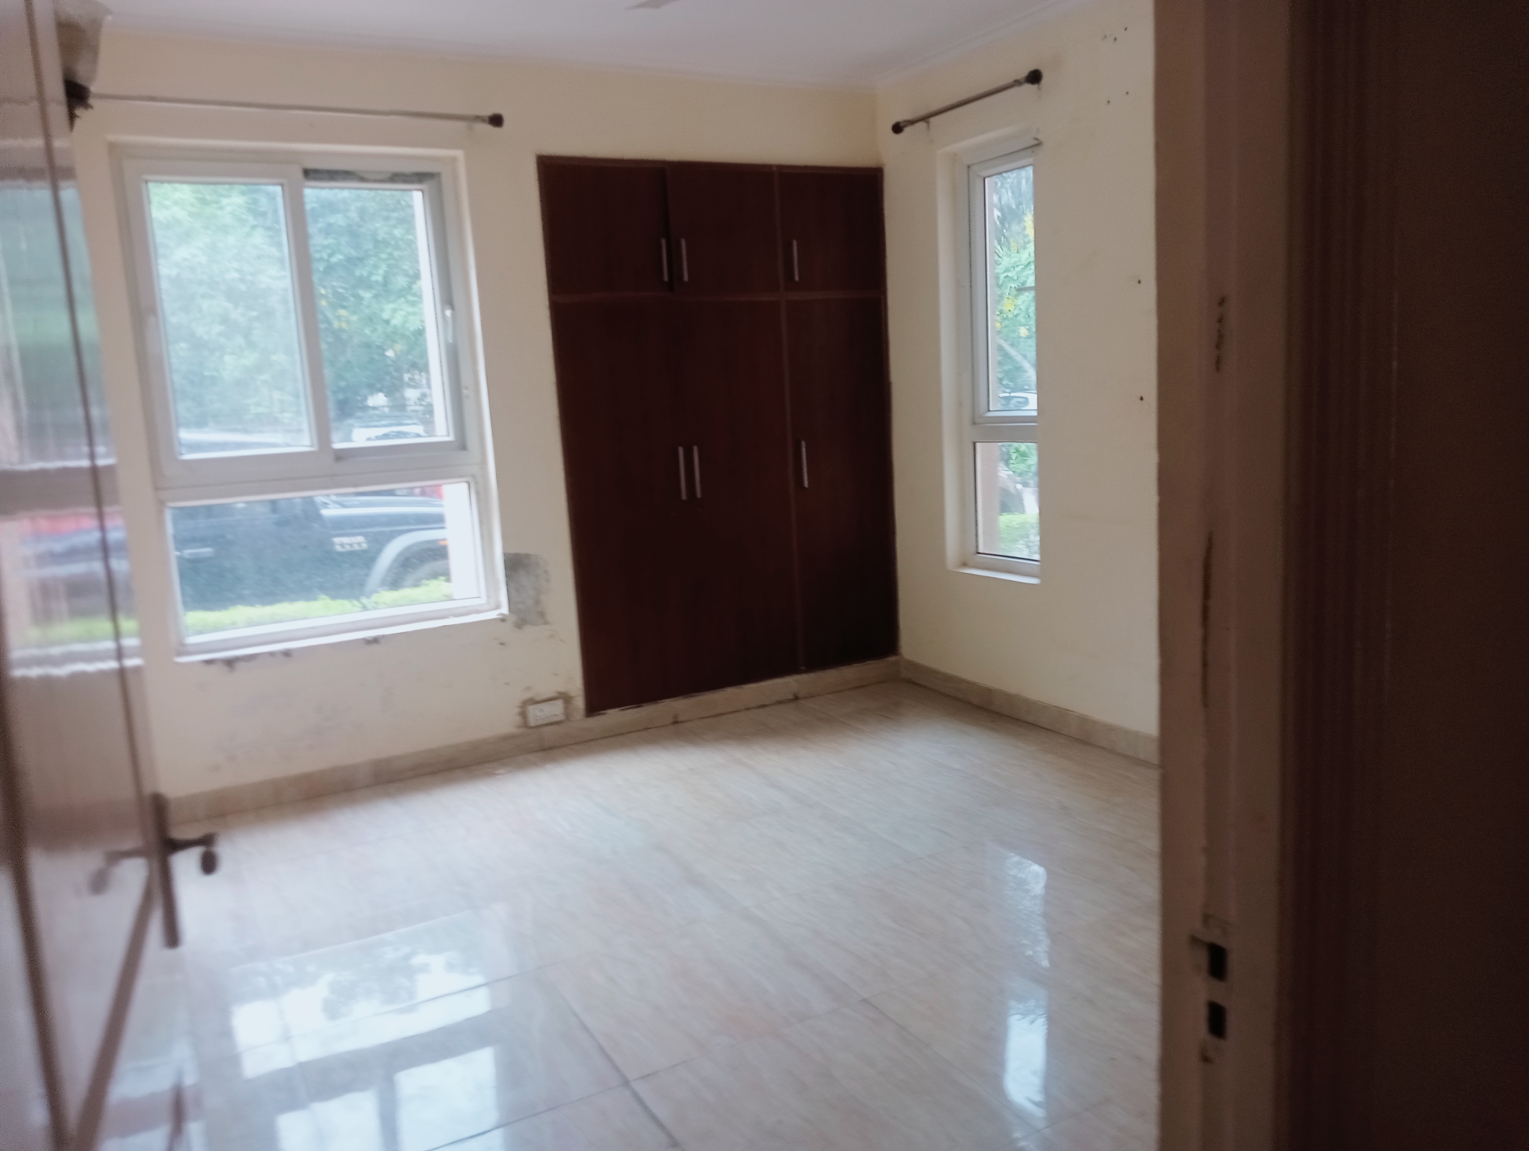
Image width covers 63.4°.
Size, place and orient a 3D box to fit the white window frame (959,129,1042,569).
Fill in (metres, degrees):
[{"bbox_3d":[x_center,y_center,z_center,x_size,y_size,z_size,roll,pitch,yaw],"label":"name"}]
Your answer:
[{"bbox_3d":[0.991,-0.838,4.938,0.080,1.670,0.540,-8,11,-28],"label":"white window frame"}]

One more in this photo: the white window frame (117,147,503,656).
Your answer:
[{"bbox_3d":[-1.621,-0.639,4.556,1.180,1.725,0.090,-8,11,-28],"label":"white window frame"}]

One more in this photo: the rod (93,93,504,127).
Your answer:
[{"bbox_3d":[-1.591,-1.608,4.269,1.390,0.055,0.090,-8,11,-28],"label":"rod"}]

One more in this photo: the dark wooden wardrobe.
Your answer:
[{"bbox_3d":[-0.242,-0.645,5.476,1.555,2.197,0.510,-8,11,-28],"label":"dark wooden wardrobe"}]

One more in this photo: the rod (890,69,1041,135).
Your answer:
[{"bbox_3d":[0.773,-1.827,4.840,0.085,0.065,0.930,-8,11,-28],"label":"rod"}]

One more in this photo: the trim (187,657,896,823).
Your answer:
[{"bbox_3d":[-0.768,0.641,5.079,3.182,0.105,0.020,-8,11,-28],"label":"trim"}]

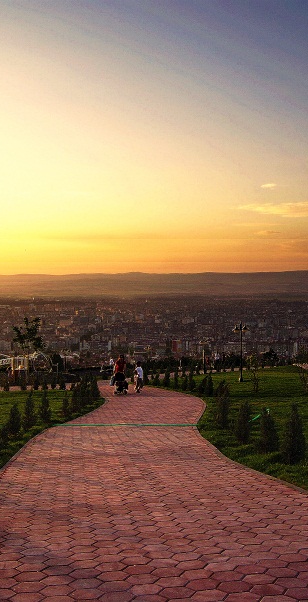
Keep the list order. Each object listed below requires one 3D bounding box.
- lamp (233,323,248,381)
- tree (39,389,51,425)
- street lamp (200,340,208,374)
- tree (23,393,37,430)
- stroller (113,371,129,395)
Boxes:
[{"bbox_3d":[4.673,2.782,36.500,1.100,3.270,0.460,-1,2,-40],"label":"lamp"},{"bbox_3d":[-3.065,2.967,19.000,0.360,1.020,0.360,0,1,0],"label":"tree"},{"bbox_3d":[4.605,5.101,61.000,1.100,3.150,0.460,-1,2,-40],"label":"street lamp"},{"bbox_3d":[-3.004,2.666,16.300,0.350,0.920,0.350,0,2,0],"label":"tree"},{"bbox_3d":[-1.426,3.566,29.200,0.600,1.000,0.850,0,1,2],"label":"stroller"}]

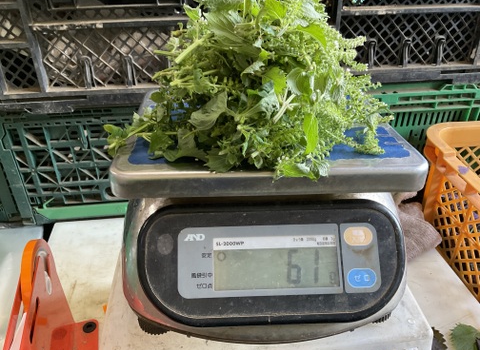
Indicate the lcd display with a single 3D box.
[{"bbox_3d":[0.026,0.065,0.296,0.091,0.038,0.010,-1,-11,-3],"label":"lcd display"}]

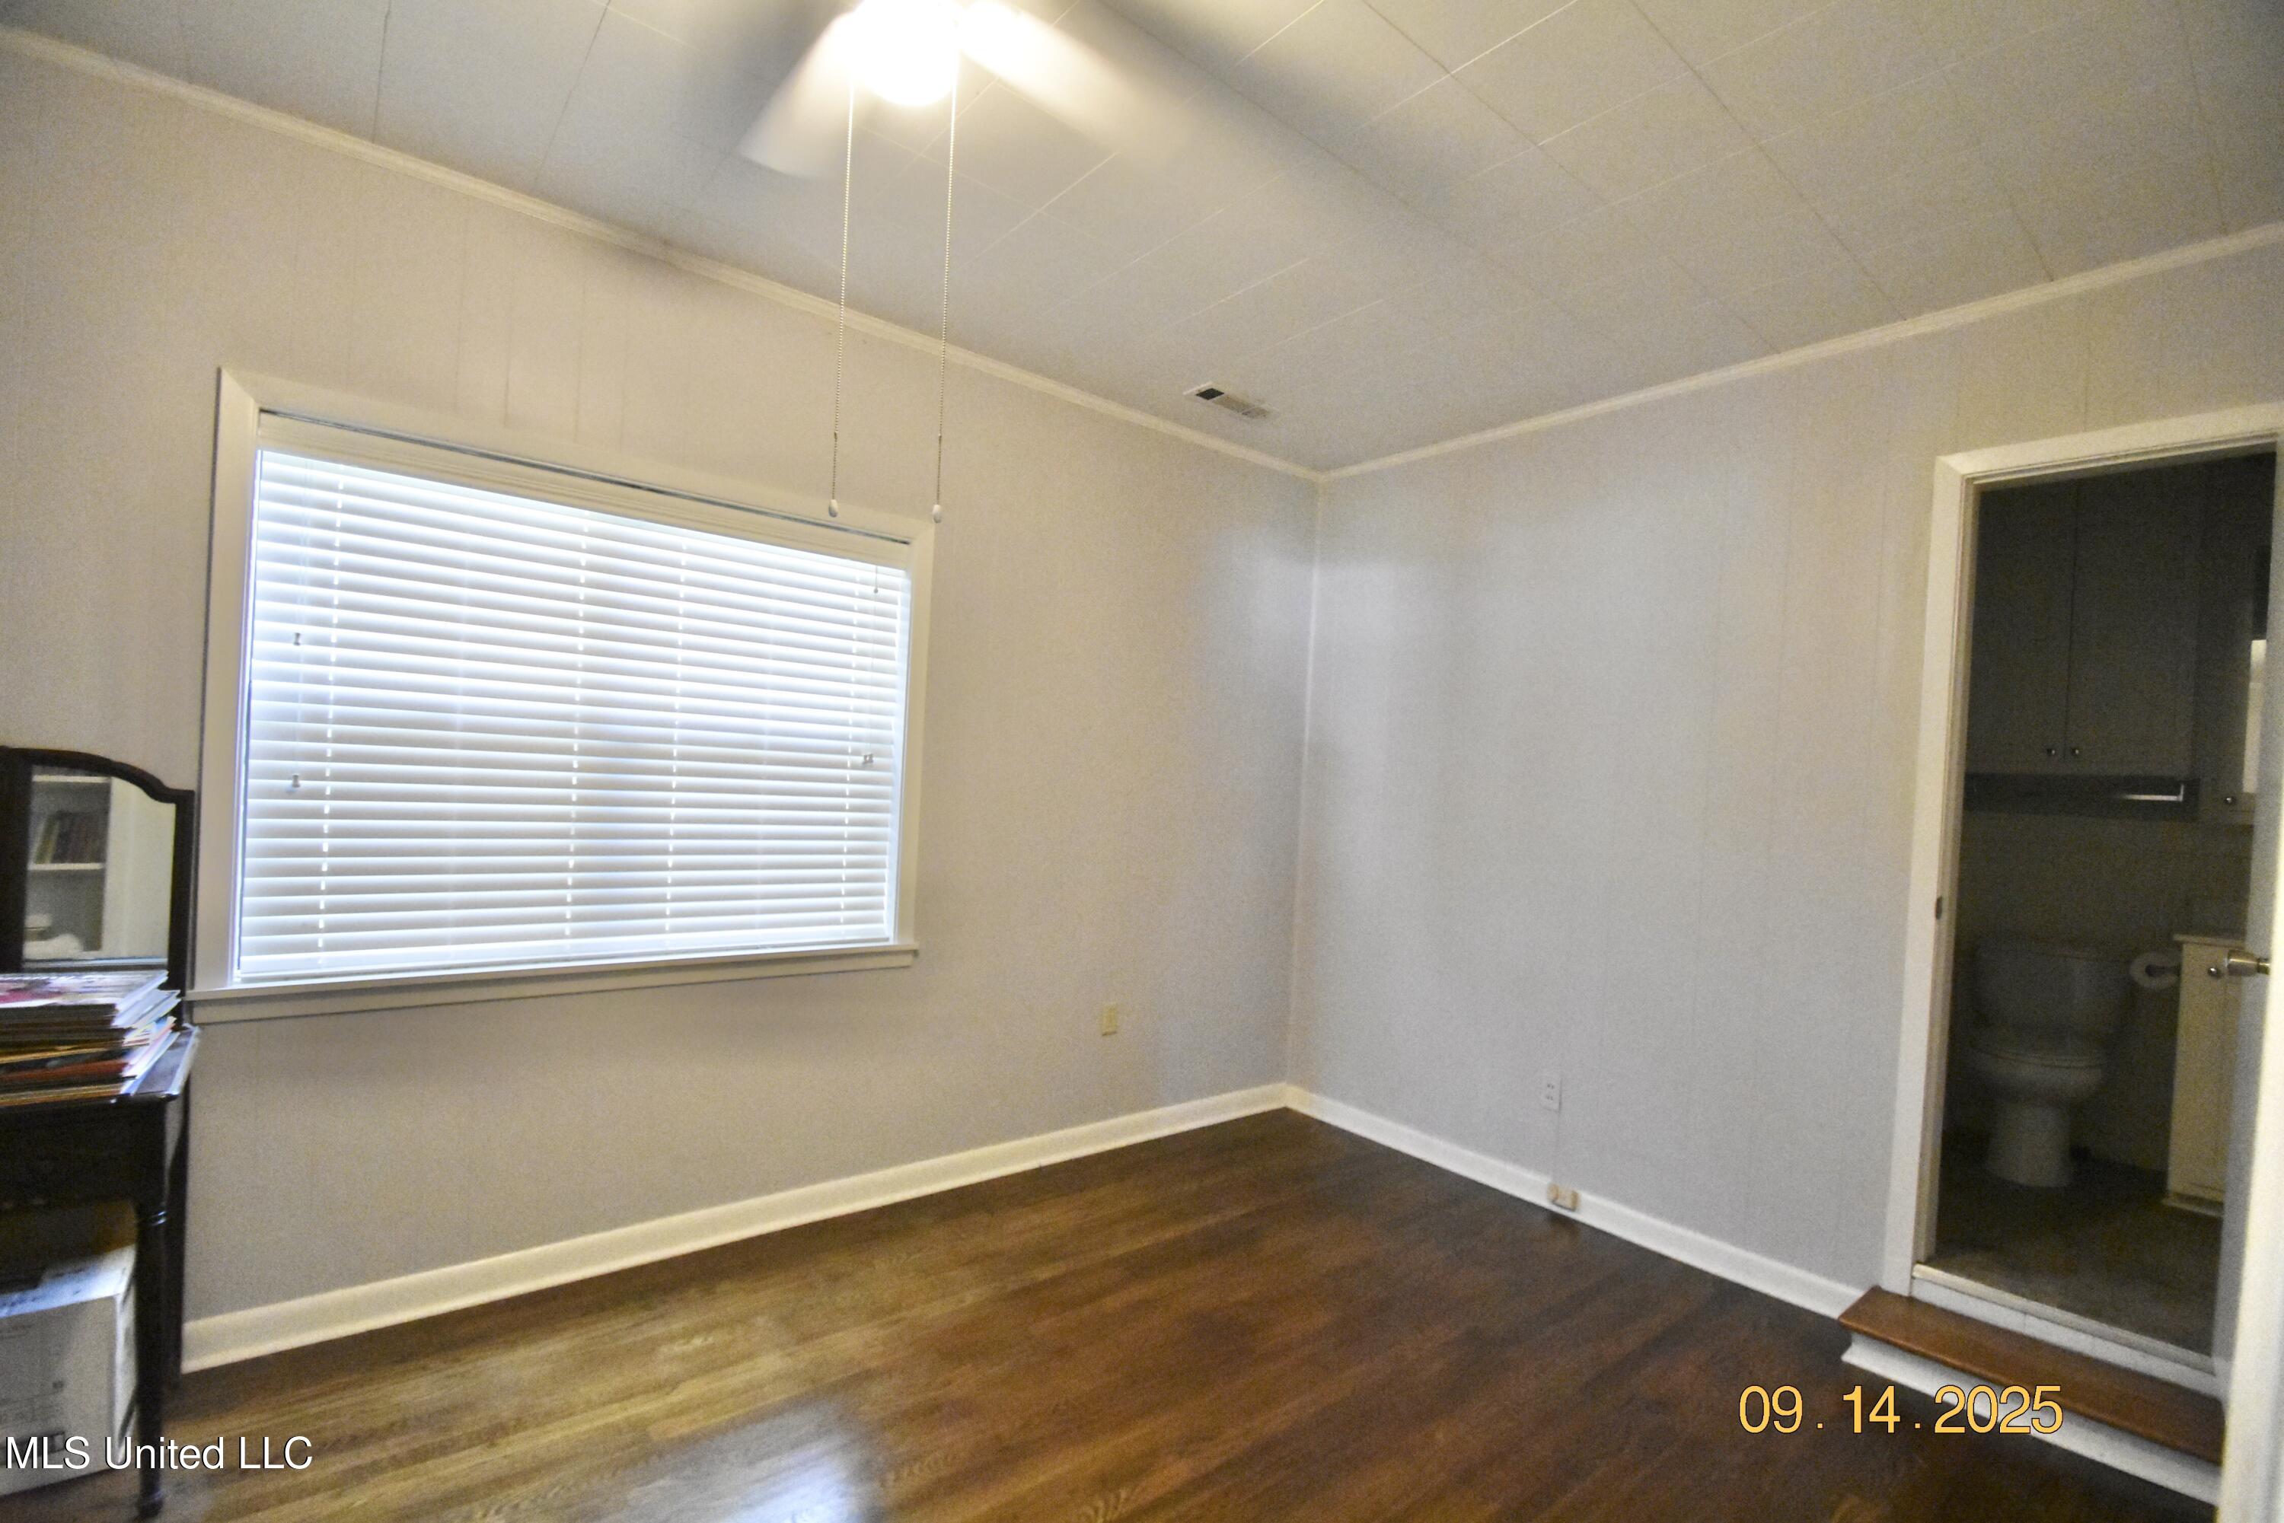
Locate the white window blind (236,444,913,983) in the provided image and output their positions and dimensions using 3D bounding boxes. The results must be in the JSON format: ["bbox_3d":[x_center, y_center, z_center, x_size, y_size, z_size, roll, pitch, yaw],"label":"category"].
[{"bbox_3d":[-1.374,-0.073,2.572,1.525,1.210,0.055,3,-1,-38],"label":"white window blind"}]

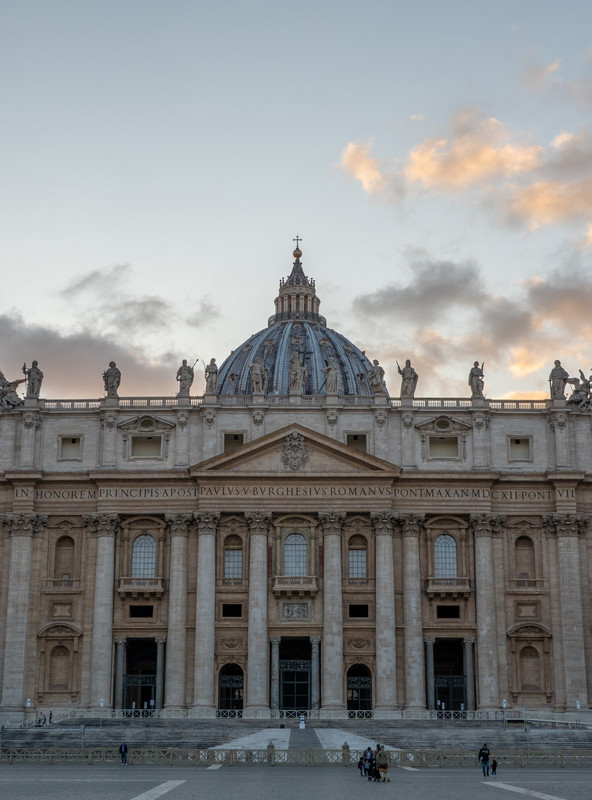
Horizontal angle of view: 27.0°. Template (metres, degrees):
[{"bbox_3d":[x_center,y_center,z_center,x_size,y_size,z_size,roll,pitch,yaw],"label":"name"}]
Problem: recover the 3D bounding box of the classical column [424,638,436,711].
[{"bbox_3d":[19.670,40.010,179.780,1.530,10.210,1.500,0,-15,0],"label":"classical column"}]

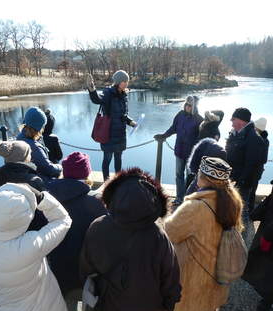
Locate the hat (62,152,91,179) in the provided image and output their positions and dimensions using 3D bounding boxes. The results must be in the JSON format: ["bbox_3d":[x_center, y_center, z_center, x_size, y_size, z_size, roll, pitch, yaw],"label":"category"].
[{"bbox_3d":[-0.477,0.080,2.300,0.210,0.200,0.230,0,16,0],"label":"hat"}]

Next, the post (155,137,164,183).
[{"bbox_3d":[0.368,0.096,4.600,0.110,0.800,0.110,0,16,0],"label":"post"}]

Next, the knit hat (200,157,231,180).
[{"bbox_3d":[0.500,0.082,1.820,0.190,0.130,0.200,-12,34,-36],"label":"knit hat"}]

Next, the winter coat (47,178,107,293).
[{"bbox_3d":[-0.480,0.672,2.432,0.550,1.000,0.400,5,17,17],"label":"winter coat"}]

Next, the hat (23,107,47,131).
[{"bbox_3d":[-1.124,-0.412,3.200,0.230,0.240,0.250,0,16,0],"label":"hat"}]

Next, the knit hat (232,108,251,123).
[{"bbox_3d":[1.247,-0.473,3.400,0.230,0.170,0.190,5,17,17],"label":"knit hat"}]

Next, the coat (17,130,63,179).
[{"bbox_3d":[-1.100,0.068,3.298,0.450,0.800,0.520,-14,21,-40],"label":"coat"}]

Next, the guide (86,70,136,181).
[{"bbox_3d":[-0.367,-0.436,4.457,0.620,1.690,0.550,8,18,27],"label":"guide"}]

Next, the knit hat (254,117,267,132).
[{"bbox_3d":[1.743,-0.437,4.050,0.210,0.200,0.200,4,17,14],"label":"knit hat"}]

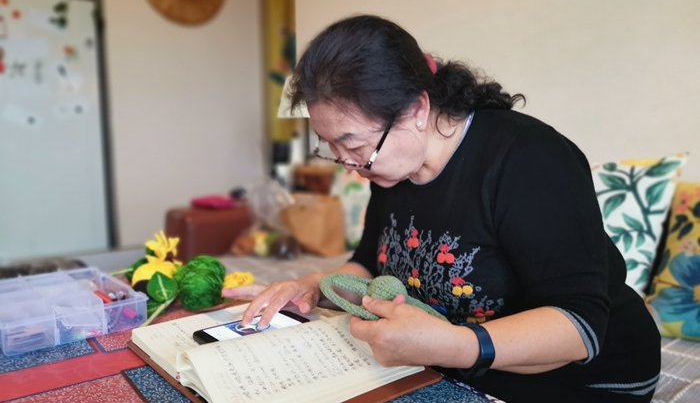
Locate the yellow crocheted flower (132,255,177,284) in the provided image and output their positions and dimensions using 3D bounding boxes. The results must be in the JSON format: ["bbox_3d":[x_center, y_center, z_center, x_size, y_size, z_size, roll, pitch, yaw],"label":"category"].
[{"bbox_3d":[-0.365,0.133,1.020,0.083,0.065,0.060,-2,7,-15],"label":"yellow crocheted flower"}]

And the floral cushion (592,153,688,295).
[{"bbox_3d":[0.698,0.084,1.634,0.140,0.450,0.450,27,-12,-38],"label":"floral cushion"}]

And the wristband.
[{"bbox_3d":[0.162,0.192,0.705,0.022,0.066,0.055,-2,6,-35],"label":"wristband"}]

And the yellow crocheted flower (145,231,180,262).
[{"bbox_3d":[-0.361,0.086,1.050,0.068,0.058,0.060,-2,7,-15],"label":"yellow crocheted flower"}]

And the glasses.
[{"bbox_3d":[0.015,-0.124,0.821,0.045,0.138,0.140,26,-2,-39],"label":"glasses"}]

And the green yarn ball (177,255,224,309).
[{"bbox_3d":[-0.263,0.144,0.968,0.082,0.095,0.085,-2,7,-15],"label":"green yarn ball"}]

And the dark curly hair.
[{"bbox_3d":[0.093,-0.200,0.865,0.340,0.165,0.200,-5,8,-35],"label":"dark curly hair"}]

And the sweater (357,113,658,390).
[{"bbox_3d":[0.287,0.074,0.990,0.410,0.520,0.480,-21,18,-36],"label":"sweater"}]

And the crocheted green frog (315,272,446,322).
[{"bbox_3d":[0.045,0.129,0.735,0.175,0.065,0.090,-2,7,-14],"label":"crocheted green frog"}]

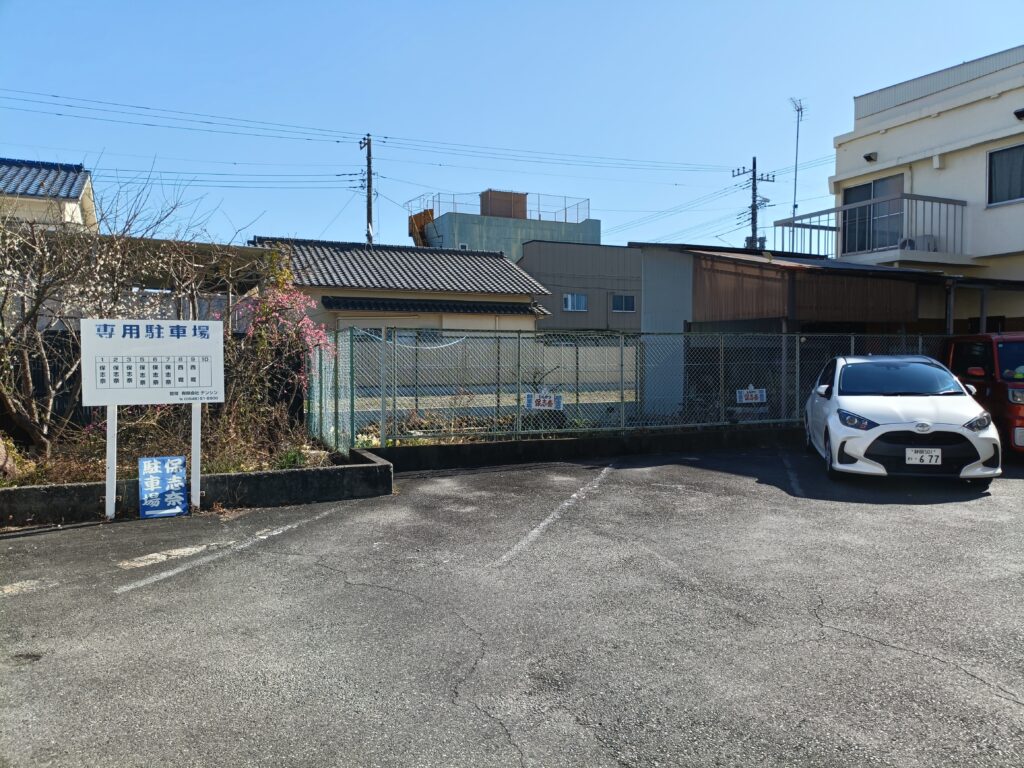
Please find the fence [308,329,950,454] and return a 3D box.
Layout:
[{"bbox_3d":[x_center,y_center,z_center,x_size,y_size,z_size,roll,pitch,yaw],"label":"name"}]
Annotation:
[{"bbox_3d":[2.622,-0.066,13.060,11.500,1.570,3.300,-1,2,-23],"label":"fence"}]

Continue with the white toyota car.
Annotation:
[{"bbox_3d":[4.879,0.358,9.661,1.720,1.500,3.940,0,2,16],"label":"white toyota car"}]

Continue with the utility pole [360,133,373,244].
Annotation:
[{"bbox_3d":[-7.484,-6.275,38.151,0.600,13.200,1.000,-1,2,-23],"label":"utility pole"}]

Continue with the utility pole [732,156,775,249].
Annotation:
[{"bbox_3d":[15.014,-6.996,45.848,2.100,13.970,1.800,-1,2,-23],"label":"utility pole"}]

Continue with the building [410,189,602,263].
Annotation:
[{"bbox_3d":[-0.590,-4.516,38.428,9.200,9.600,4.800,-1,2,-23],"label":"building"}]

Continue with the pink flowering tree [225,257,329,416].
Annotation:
[{"bbox_3d":[-3.056,-0.408,9.592,1.300,2.250,1.250,-1,2,-23],"label":"pink flowering tree"}]

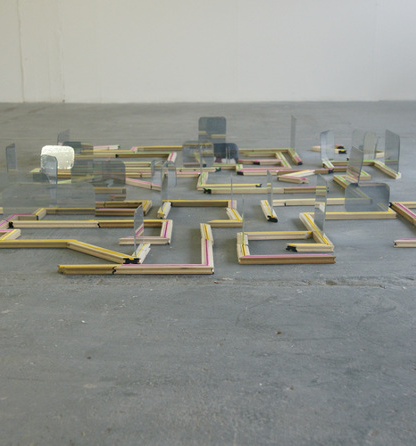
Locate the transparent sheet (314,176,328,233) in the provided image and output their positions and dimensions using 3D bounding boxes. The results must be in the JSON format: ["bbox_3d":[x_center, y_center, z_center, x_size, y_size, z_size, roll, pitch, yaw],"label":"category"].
[{"bbox_3d":[0.857,-0.152,5.962,0.012,0.389,0.354,0,13,-4],"label":"transparent sheet"}]

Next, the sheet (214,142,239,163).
[{"bbox_3d":[0.186,-0.825,9.295,0.360,0.255,0.012,0,13,2],"label":"sheet"}]

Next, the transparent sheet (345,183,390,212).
[{"bbox_3d":[1.331,-0.211,6.531,0.372,0.244,0.012,-1,13,-1],"label":"transparent sheet"}]

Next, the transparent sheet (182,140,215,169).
[{"bbox_3d":[-0.114,-0.790,9.040,0.356,0.306,0.012,-1,13,0],"label":"transparent sheet"}]

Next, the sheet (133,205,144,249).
[{"bbox_3d":[-0.468,0.045,5.321,0.012,0.313,0.238,2,13,8],"label":"sheet"}]

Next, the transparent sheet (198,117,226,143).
[{"bbox_3d":[0.058,-1.268,10.893,0.382,0.423,0.012,0,13,3],"label":"transparent sheet"}]

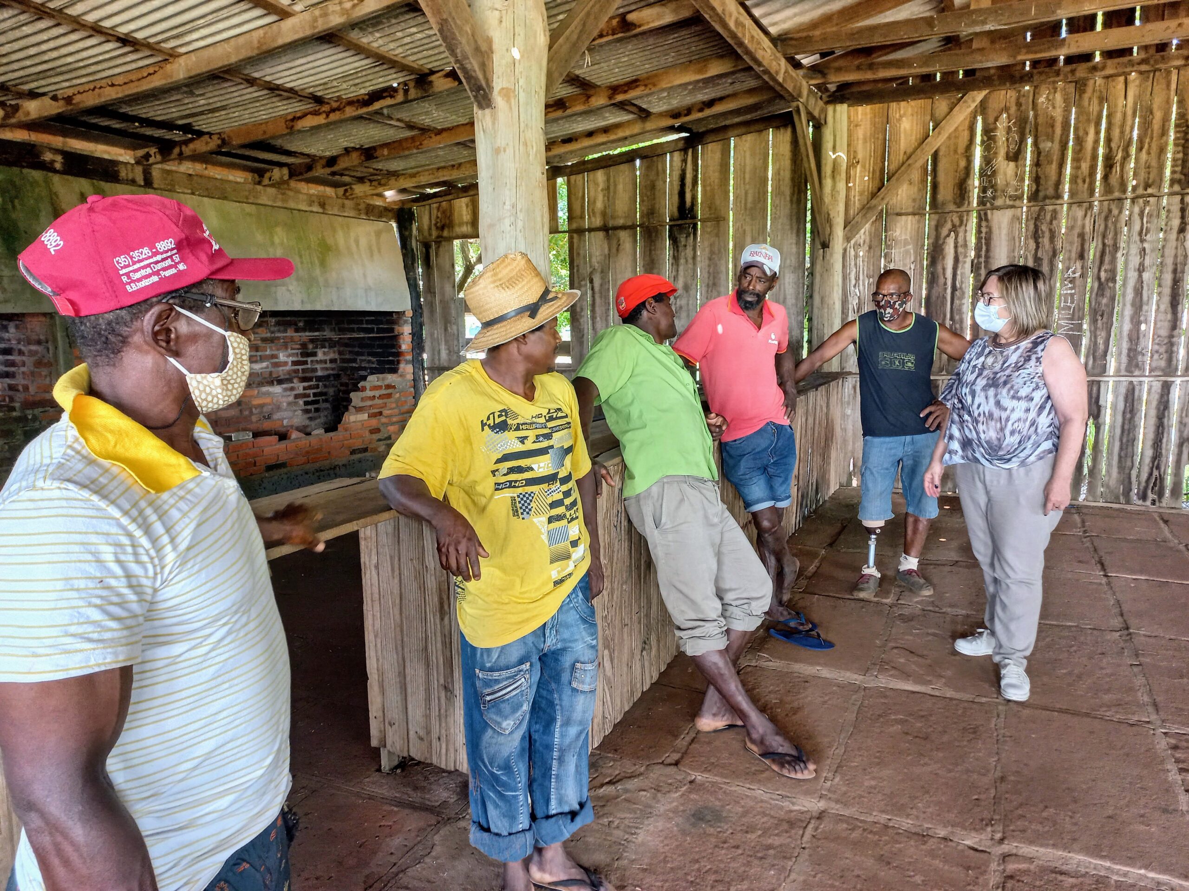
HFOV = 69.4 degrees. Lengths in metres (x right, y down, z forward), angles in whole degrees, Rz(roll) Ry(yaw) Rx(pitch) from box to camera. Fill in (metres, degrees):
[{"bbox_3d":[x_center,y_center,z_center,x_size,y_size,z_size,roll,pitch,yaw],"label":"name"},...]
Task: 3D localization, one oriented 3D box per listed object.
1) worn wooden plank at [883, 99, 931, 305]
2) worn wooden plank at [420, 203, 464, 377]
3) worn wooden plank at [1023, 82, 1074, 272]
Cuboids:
[{"bbox_3d":[2.444,-1.158,6.810,0.313,3.030,0.035,3,10,25],"label":"worn wooden plank"},{"bbox_3d":[-1.540,-1.145,8.700,0.404,2.550,0.035,3,10,25],"label":"worn wooden plank"},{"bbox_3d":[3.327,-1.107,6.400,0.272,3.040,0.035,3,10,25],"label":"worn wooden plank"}]

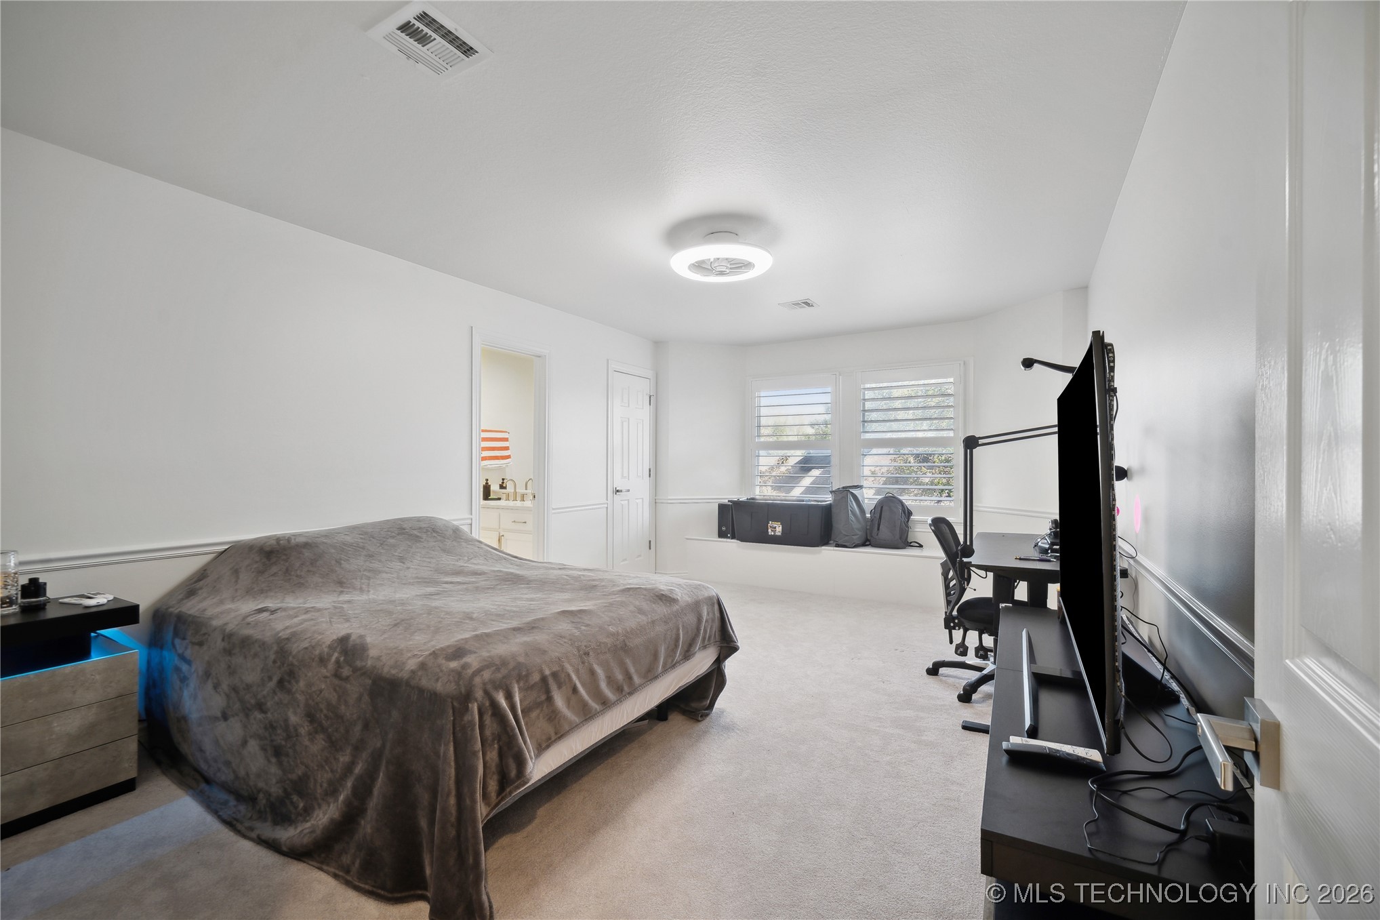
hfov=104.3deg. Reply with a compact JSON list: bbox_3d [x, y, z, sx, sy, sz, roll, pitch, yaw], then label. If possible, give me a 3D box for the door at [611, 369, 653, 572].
[{"bbox_3d":[-0.561,0.190,5.255,0.050,2.030,0.600,0,0,32],"label":"door"}]

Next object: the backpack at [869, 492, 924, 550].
[{"bbox_3d":[1.793,0.535,4.733,0.370,0.480,0.240,0,0,28],"label":"backpack"}]

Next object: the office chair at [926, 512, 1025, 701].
[{"bbox_3d":[1.635,0.765,2.890,0.650,0.910,0.650,0,0,33],"label":"office chair"}]

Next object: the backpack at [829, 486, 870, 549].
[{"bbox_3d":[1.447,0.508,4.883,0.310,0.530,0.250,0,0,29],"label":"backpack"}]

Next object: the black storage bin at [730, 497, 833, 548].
[{"bbox_3d":[0.878,0.582,5.100,0.900,0.390,0.470,0,0,29],"label":"black storage bin"}]

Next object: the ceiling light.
[{"bbox_3d":[0.177,-1.150,2.983,0.565,0.160,0.565,0,0,0],"label":"ceiling light"}]

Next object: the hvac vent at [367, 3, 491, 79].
[{"bbox_3d":[-0.763,-1.220,1.587,0.245,0.030,0.245,0,0,32],"label":"hvac vent"}]

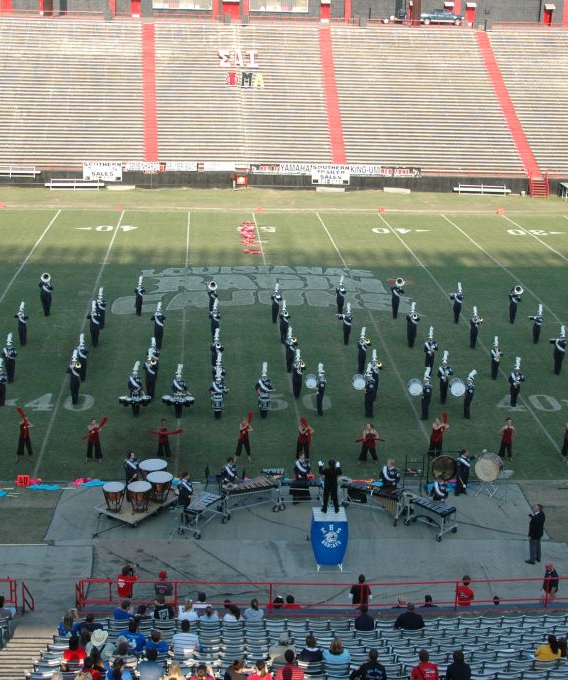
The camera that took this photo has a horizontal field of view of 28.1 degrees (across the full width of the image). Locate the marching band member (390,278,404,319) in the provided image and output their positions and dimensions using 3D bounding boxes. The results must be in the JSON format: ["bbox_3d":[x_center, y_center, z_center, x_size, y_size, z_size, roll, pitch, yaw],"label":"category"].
[{"bbox_3d":[5.557,-2.010,55.388,0.620,2.030,0.750,-3,17,-14],"label":"marching band member"}]

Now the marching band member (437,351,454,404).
[{"bbox_3d":[6.331,1.473,44.407,0.610,2.186,0.500,-1,17,-9],"label":"marching band member"}]

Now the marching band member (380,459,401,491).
[{"bbox_3d":[3.424,4.607,36.359,0.620,1.717,0.500,4,17,8],"label":"marching band member"}]

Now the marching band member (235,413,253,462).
[{"bbox_3d":[-1.351,3.311,38.706,0.600,1.750,0.450,-1,18,-9],"label":"marching band member"}]

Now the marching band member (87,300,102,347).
[{"bbox_3d":[-8.554,-0.753,51.361,0.680,2.163,0.515,0,17,-4],"label":"marching band member"}]

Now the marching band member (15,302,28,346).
[{"bbox_3d":[-11.851,-0.750,51.281,0.639,2.060,0.515,0,17,-4],"label":"marching band member"}]

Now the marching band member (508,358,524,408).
[{"bbox_3d":[9.066,1.644,44.311,0.620,2.060,0.500,0,17,-4],"label":"marching band member"}]

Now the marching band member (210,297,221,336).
[{"bbox_3d":[-3.192,-0.890,52.243,0.536,2.112,0.597,0,17,-4],"label":"marching band member"}]

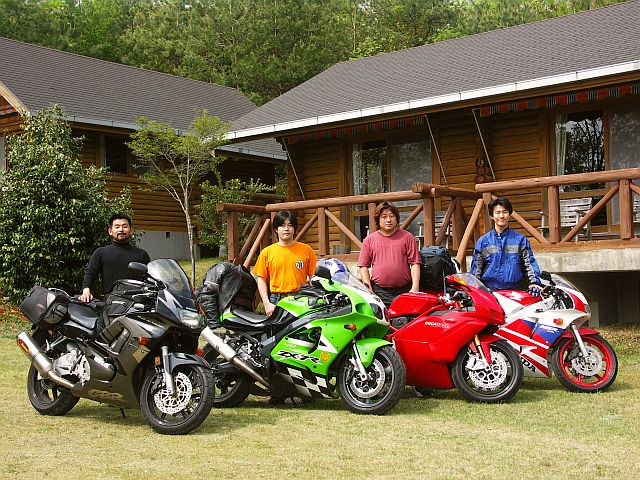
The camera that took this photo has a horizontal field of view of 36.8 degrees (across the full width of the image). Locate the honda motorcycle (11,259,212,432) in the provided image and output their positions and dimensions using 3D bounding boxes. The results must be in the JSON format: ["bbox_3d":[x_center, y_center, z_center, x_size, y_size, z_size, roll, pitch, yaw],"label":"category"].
[{"bbox_3d":[-1.666,0.846,7.576,2.040,1.260,0.780,-3,-3,36],"label":"honda motorcycle"}]

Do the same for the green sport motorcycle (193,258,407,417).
[{"bbox_3d":[-0.211,0.829,8.003,2.050,1.190,0.730,-2,-3,27],"label":"green sport motorcycle"}]

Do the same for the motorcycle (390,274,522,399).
[{"bbox_3d":[0.741,0.829,8.264,2.020,1.110,0.720,-2,-3,26],"label":"motorcycle"}]

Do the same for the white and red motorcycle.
[{"bbox_3d":[1.687,0.837,8.734,1.970,1.070,0.670,-2,-3,24],"label":"white and red motorcycle"}]

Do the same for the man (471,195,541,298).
[{"bbox_3d":[1.762,0.476,8.958,0.600,1.760,0.360,-2,-3,12],"label":"man"}]

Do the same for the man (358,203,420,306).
[{"bbox_3d":[0.638,0.520,8.559,0.560,1.740,0.380,-1,-3,6],"label":"man"}]

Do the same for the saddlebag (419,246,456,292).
[{"bbox_3d":[1.087,0.289,8.970,0.370,0.480,0.380,-2,-3,24],"label":"saddlebag"}]

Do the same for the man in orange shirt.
[{"bbox_3d":[-0.296,0.599,8.410,0.550,1.710,0.340,-1,-3,-2],"label":"man in orange shirt"}]

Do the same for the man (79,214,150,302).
[{"bbox_3d":[-1.707,0.639,8.060,0.560,1.710,0.360,-1,-3,-11],"label":"man"}]

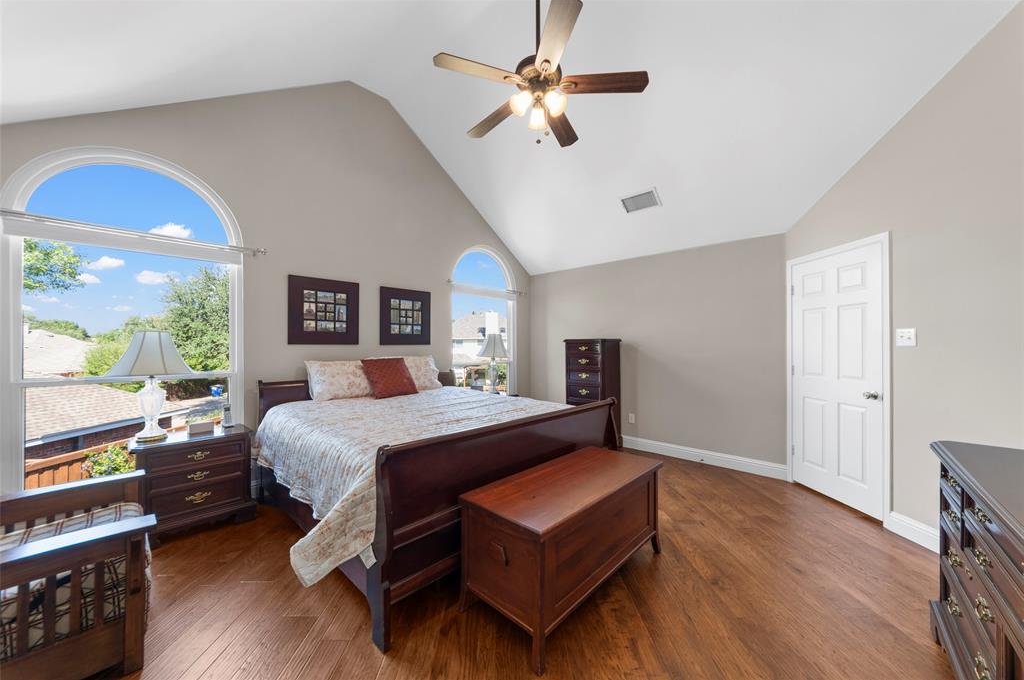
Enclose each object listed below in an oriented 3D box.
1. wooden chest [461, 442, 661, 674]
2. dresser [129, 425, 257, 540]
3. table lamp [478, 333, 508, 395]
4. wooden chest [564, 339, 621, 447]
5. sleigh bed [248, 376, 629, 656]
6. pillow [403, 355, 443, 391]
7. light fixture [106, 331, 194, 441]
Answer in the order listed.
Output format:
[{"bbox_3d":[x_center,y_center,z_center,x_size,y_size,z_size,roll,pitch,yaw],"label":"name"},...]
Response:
[{"bbox_3d":[0.360,1.107,2.010,0.530,0.585,1.220,-1,-1,45],"label":"wooden chest"},{"bbox_3d":[-2.380,1.060,2.555,0.420,0.695,0.650,-1,-1,44],"label":"dresser"},{"bbox_3d":[-0.244,0.341,4.500,0.400,0.790,0.400,0,-1,0],"label":"table lamp"},{"bbox_3d":[1.100,0.718,4.630,0.460,1.440,0.560,1,-1,-44],"label":"wooden chest"},{"bbox_3d":[-0.655,0.889,2.990,2.220,1.050,2.050,-1,-1,43],"label":"sleigh bed"},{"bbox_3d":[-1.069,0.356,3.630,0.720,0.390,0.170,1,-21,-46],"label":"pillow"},{"bbox_3d":[-2.570,0.326,2.440,0.430,0.770,0.430,-1,-1,44],"label":"light fixture"}]

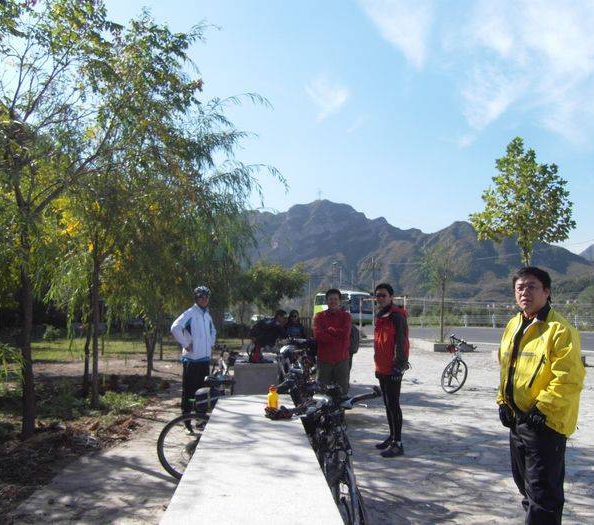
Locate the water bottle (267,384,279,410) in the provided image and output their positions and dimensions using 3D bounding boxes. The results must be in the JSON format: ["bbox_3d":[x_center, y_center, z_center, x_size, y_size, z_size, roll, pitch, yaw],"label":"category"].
[{"bbox_3d":[-0.166,0.944,3.992,0.075,0.175,0.075,0,-5,0],"label":"water bottle"}]

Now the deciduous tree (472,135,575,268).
[{"bbox_3d":[6.799,-0.507,17.070,2.900,6.752,2.800,0,-5,0],"label":"deciduous tree"}]

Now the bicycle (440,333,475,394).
[{"bbox_3d":[3.028,1.922,10.818,0.600,1.050,1.650,0,-5,1],"label":"bicycle"}]

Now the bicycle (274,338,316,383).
[{"bbox_3d":[0.007,1.679,8.280,0.600,1.060,1.650,0,-5,3],"label":"bicycle"}]

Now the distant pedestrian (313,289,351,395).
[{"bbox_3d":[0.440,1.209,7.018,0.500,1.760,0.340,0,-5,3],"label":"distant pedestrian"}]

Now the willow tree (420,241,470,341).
[{"bbox_3d":[6.032,1.184,22.998,1.850,4.189,1.800,0,-5,0],"label":"willow tree"}]

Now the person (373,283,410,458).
[{"bbox_3d":[1.000,1.113,5.992,0.340,1.760,0.470,4,-7,-37],"label":"person"}]

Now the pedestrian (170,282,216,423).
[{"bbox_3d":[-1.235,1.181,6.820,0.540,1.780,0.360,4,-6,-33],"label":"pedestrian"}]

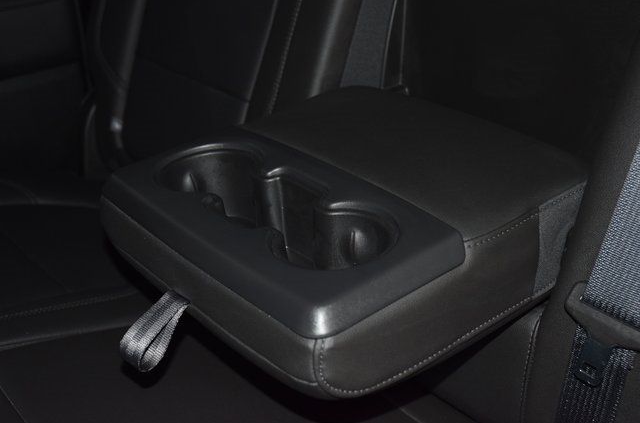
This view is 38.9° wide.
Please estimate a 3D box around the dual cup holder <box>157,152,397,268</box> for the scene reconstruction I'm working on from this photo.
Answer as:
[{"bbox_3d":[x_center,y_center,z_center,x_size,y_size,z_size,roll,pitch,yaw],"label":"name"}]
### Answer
[{"bbox_3d":[-0.038,0.019,0.714,0.090,0.066,0.247,-25,36,-32],"label":"dual cup holder"}]

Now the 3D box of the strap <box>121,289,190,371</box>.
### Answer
[{"bbox_3d":[-0.123,0.090,0.681,0.050,0.043,0.032,-25,36,-32],"label":"strap"}]

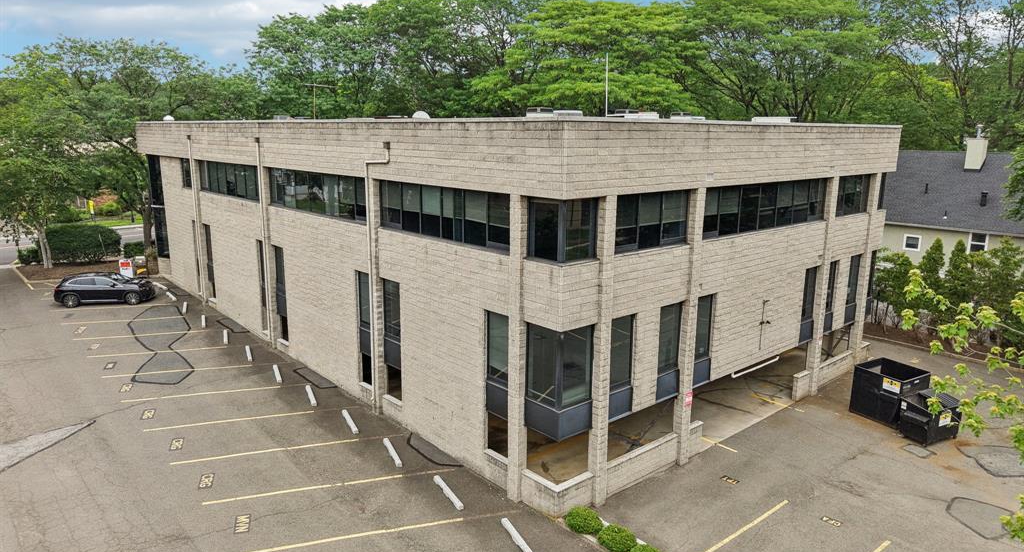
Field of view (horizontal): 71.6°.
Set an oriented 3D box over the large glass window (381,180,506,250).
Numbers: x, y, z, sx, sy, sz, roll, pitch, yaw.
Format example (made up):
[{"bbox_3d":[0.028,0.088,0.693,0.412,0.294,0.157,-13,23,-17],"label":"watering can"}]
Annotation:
[{"bbox_3d":[-2.131,-1.917,21.295,0.120,1.600,6.850,-10,16,-41],"label":"large glass window"}]

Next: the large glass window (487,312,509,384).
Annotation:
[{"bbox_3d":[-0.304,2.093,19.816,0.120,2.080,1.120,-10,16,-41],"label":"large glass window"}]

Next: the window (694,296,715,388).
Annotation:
[{"bbox_3d":[6.001,2.061,22.606,1.220,2.930,0.180,-10,15,-40],"label":"window"}]

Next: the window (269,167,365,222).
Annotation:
[{"bbox_3d":[-7.564,-3.193,27.453,0.160,1.660,8.490,-10,15,-40],"label":"window"}]

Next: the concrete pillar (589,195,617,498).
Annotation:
[{"bbox_3d":[2.402,2.153,19.175,0.410,8.640,0.380,-10,16,-41],"label":"concrete pillar"}]

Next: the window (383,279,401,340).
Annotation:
[{"bbox_3d":[-3.970,1.209,23.798,0.120,2.070,1.130,-10,16,-41],"label":"window"}]

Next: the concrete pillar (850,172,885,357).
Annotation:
[{"bbox_3d":[14.919,-0.056,30.074,0.430,8.500,0.310,-10,15,-40],"label":"concrete pillar"}]

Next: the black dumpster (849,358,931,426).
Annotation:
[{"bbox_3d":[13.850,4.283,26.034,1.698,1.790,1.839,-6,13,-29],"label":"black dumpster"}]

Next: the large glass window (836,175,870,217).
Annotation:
[{"bbox_3d":[13.423,-3.203,28.193,3.450,1.600,0.160,-10,15,-40],"label":"large glass window"}]

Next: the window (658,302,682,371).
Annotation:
[{"bbox_3d":[4.690,1.848,21.316,1.270,2.200,0.120,-10,16,-41],"label":"window"}]

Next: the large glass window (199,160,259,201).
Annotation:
[{"bbox_3d":[-13.320,-4.554,33.587,0.120,1.600,8.350,-10,16,-41],"label":"large glass window"}]

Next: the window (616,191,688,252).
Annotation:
[{"bbox_3d":[3.880,-1.515,19.886,3.550,1.610,0.120,-10,16,-41],"label":"window"}]

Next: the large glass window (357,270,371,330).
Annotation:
[{"bbox_3d":[-5.172,0.965,25.510,0.160,2.140,1.170,-10,15,-40],"label":"large glass window"}]

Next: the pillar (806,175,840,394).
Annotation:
[{"bbox_3d":[11.974,0.488,27.532,0.410,8.640,0.380,-10,16,-41],"label":"pillar"}]

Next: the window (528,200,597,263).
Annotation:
[{"bbox_3d":[1.316,-1.239,18.350,1.350,1.570,1.230,-10,16,-41],"label":"window"}]

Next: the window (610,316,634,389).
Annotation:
[{"bbox_3d":[2.995,2.229,19.942,1.230,2.190,0.160,-10,15,-40],"label":"window"}]

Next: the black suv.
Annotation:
[{"bbox_3d":[-21.844,0.602,38.279,4.840,1.680,1.950,-2,12,-13],"label":"black suv"}]

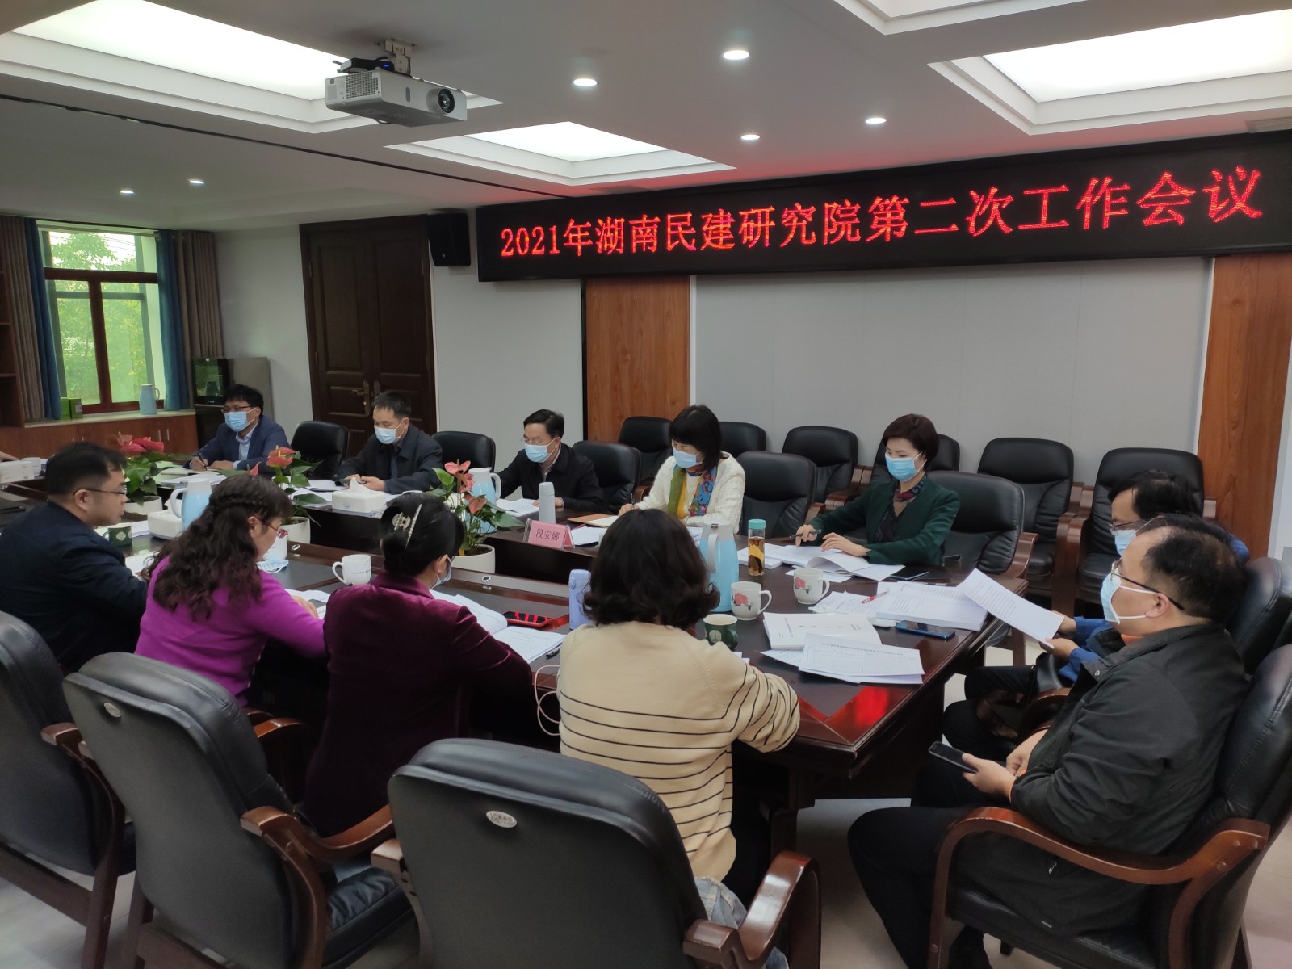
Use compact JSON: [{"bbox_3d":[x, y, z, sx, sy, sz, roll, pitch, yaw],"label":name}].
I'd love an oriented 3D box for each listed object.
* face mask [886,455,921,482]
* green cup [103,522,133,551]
[{"bbox_3d":[0.998,-0.065,3.626,0.080,0.110,0.140,-24,22,-34],"label":"face mask"},{"bbox_3d":[-2.031,0.195,3.582,0.115,0.080,0.090,-5,11,-30],"label":"green cup"}]

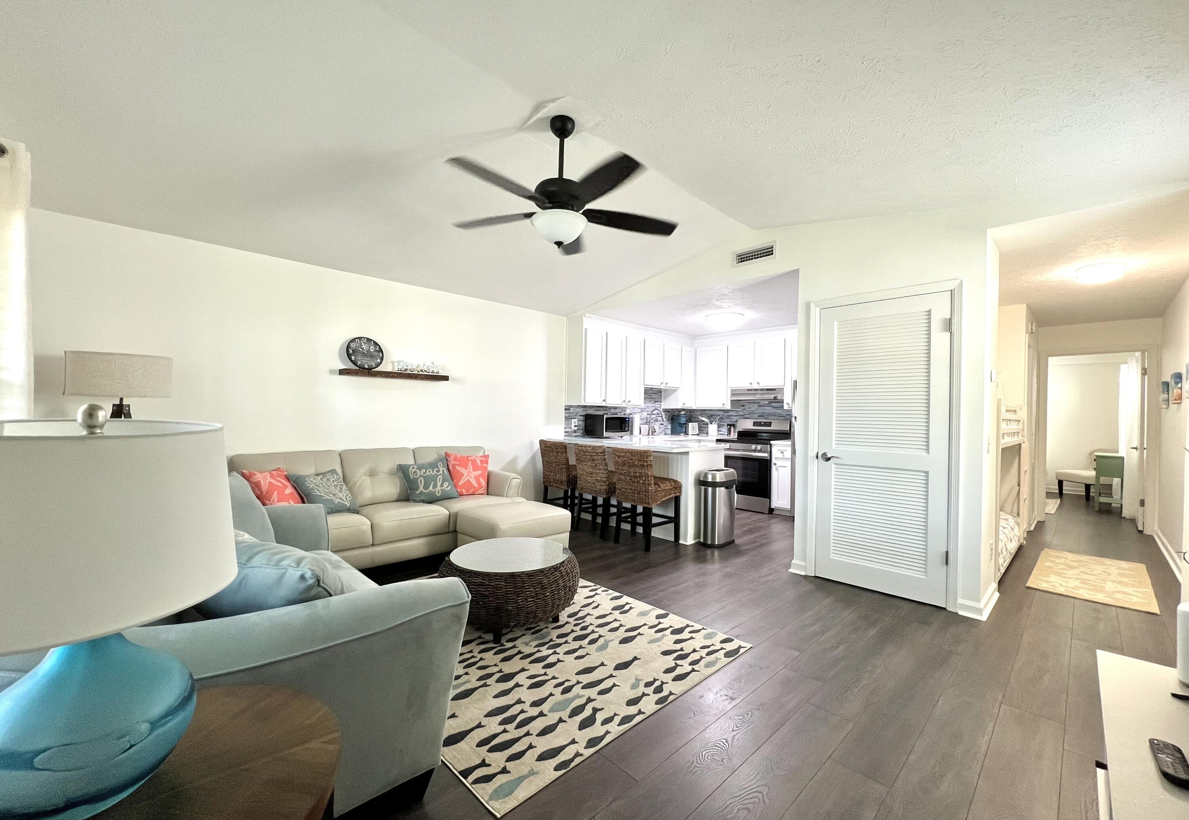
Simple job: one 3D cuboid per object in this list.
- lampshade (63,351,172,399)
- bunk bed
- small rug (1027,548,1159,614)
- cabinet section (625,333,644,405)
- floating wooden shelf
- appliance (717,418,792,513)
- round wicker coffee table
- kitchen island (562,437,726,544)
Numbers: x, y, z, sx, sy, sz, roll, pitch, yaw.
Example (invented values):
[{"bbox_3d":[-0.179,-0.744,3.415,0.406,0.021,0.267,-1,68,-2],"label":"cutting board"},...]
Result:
[{"bbox_3d":[-2.969,-0.211,2.787,0.460,0.265,0.390,1,0,-42],"label":"lampshade"},{"bbox_3d":[3.273,0.623,4.237,2.020,1.390,1.060,1,0,-42],"label":"bunk bed"},{"bbox_3d":[3.984,1.321,3.584,1.555,0.010,0.610,2,-1,-41],"label":"small rug"},{"bbox_3d":[0.435,-0.506,5.961,0.359,0.906,0.300,1,-1,-43],"label":"cabinet section"},{"bbox_3d":[-1.814,-0.310,4.107,0.910,0.050,0.190,2,-1,-43],"label":"floating wooden shelf"},{"bbox_3d":[2.195,0.729,6.156,0.680,1.170,0.760,1,0,-42],"label":"appliance"},{"bbox_3d":[-0.489,1.033,2.606,0.800,0.390,0.800,1,0,0],"label":"round wicker coffee table"},{"bbox_3d":[0.394,0.803,4.973,0.940,0.915,1.900,2,-1,-43],"label":"kitchen island"}]

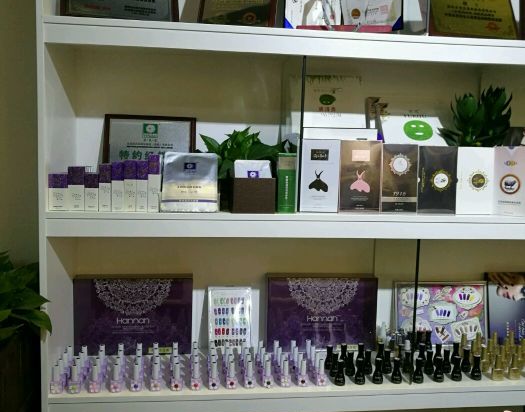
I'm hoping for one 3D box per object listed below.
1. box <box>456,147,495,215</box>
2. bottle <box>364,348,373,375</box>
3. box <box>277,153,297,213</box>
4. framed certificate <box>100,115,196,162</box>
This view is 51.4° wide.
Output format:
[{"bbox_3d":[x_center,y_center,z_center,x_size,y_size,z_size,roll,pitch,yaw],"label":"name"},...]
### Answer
[{"bbox_3d":[0.603,-0.073,1.575,0.106,0.195,0.045,1,5,-7],"label":"box"},{"bbox_3d":[0.334,0.493,1.723,0.032,0.074,0.032,1,5,-7],"label":"bottle"},{"bbox_3d":[0.068,-0.065,1.512,0.048,0.165,0.047,1,5,-7],"label":"box"},{"bbox_3d":[-0.339,-0.141,1.647,0.271,0.267,0.015,1,-12,-7],"label":"framed certificate"}]

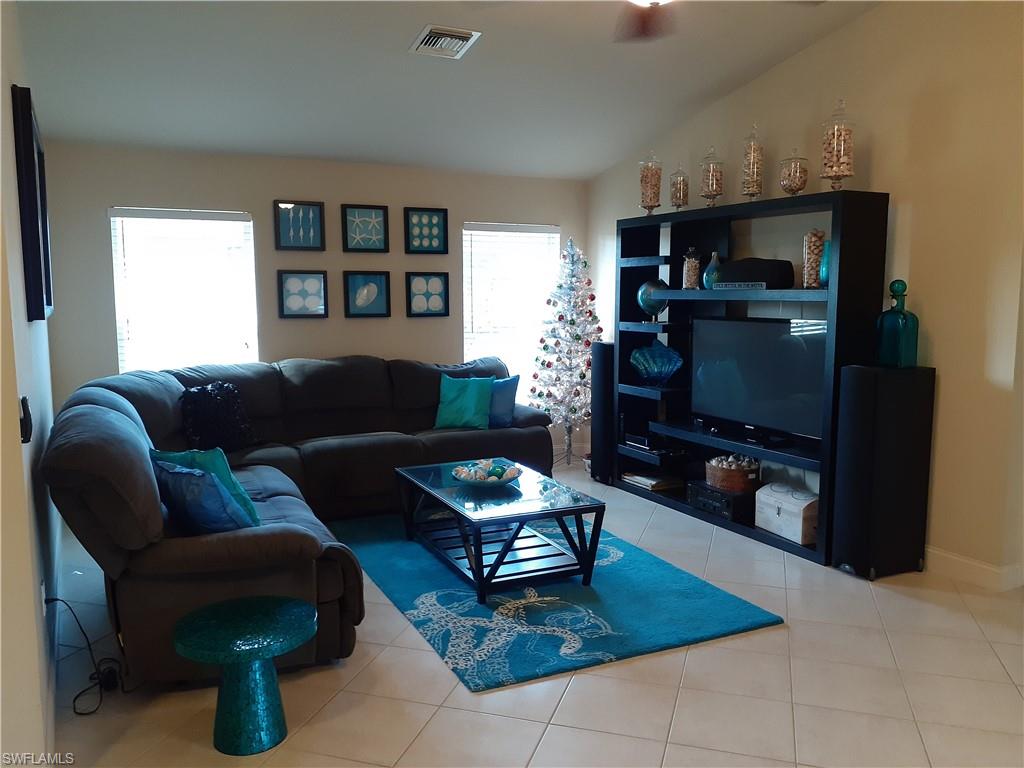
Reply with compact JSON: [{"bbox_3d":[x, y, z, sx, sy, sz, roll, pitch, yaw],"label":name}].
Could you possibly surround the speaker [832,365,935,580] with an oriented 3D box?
[{"bbox_3d":[1.971,0.462,4.265,0.390,1.100,0.250,-4,7,-27],"label":"speaker"}]

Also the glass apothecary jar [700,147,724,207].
[{"bbox_3d":[1.311,-1.341,5.252,0.155,0.430,0.155,0,6,0],"label":"glass apothecary jar"}]

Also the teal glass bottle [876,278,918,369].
[{"bbox_3d":[1.991,-0.308,4.119,0.143,0.452,0.143,-3,7,-27],"label":"teal glass bottle"}]

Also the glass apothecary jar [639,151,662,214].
[{"bbox_3d":[1.027,-1.471,5.925,0.172,0.508,0.172,0,7,0],"label":"glass apothecary jar"}]

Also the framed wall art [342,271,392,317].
[{"bbox_3d":[-1.145,-0.707,6.319,0.366,0.362,0.030,-4,7,-27],"label":"framed wall art"}]

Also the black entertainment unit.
[{"bbox_3d":[1.407,-0.116,5.208,0.355,1.996,2.034,-3,7,-27],"label":"black entertainment unit"}]

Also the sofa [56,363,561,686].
[{"bbox_3d":[-0.850,0.440,4.814,3.250,1.040,3.000,-4,7,-27],"label":"sofa"}]

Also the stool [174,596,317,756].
[{"bbox_3d":[-0.889,1.003,2.708,0.452,0.405,0.452,-4,7,-27],"label":"stool"}]

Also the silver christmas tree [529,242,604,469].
[{"bbox_3d":[0.483,-0.262,6.767,0.740,1.948,0.740,0,6,0],"label":"silver christmas tree"}]

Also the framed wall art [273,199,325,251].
[{"bbox_3d":[-1.577,-1.174,5.950,0.358,0.359,0.036,-3,7,-27],"label":"framed wall art"}]

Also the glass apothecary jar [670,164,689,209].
[{"bbox_3d":[1.179,-1.367,5.639,0.134,0.365,0.134,0,7,0],"label":"glass apothecary jar"}]

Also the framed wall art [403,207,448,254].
[{"bbox_3d":[-0.698,-1.241,6.489,0.366,0.362,0.030,-4,7,-27],"label":"framed wall art"}]

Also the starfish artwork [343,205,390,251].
[{"bbox_3d":[-1.132,-1.197,6.174,0.359,0.357,0.036,-3,7,-27],"label":"starfish artwork"}]

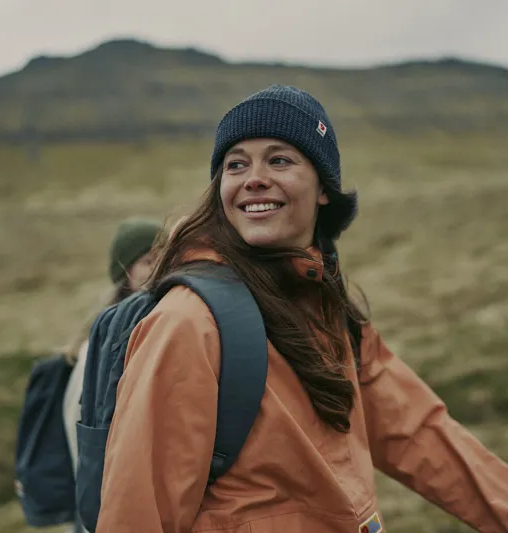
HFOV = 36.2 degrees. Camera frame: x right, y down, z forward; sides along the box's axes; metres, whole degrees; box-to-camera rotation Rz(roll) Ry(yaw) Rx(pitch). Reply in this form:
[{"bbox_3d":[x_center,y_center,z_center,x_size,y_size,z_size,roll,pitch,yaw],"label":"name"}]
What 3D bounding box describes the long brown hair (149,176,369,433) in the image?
[{"bbox_3d":[0.012,0.055,1.115,0.270,0.350,0.230,-1,-2,21],"label":"long brown hair"}]

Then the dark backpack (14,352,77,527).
[{"bbox_3d":[-0.605,0.510,2.300,0.190,0.500,0.290,4,-2,-29],"label":"dark backpack"}]

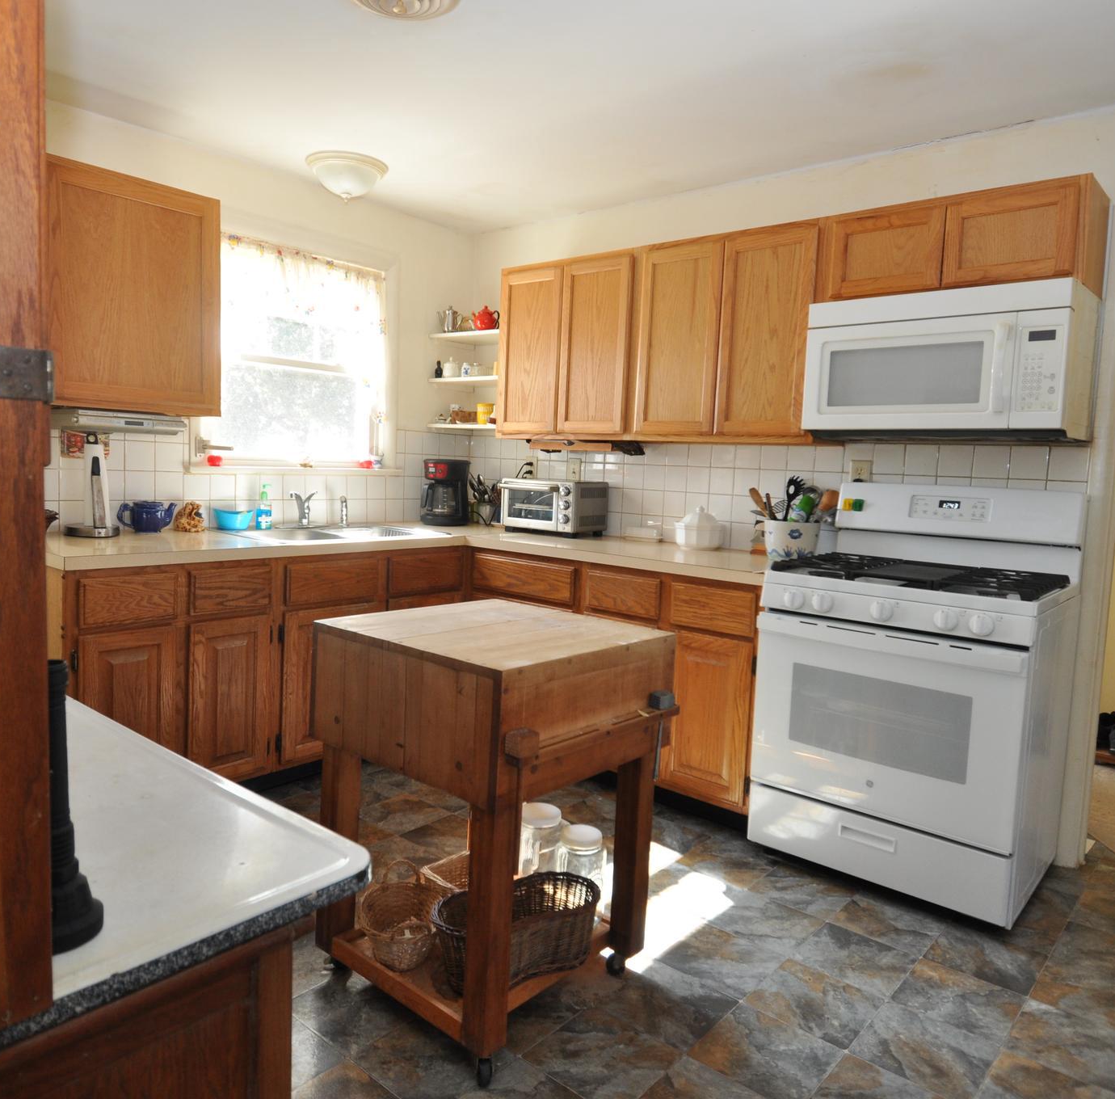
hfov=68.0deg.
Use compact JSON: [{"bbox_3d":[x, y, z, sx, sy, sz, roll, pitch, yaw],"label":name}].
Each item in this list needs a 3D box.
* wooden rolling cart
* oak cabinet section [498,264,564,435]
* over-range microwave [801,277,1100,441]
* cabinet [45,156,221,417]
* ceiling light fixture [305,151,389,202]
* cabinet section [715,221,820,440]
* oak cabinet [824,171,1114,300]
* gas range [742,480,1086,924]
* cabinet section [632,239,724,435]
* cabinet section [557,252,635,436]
[{"bbox_3d":[-0.144,0.607,1.947,0.655,0.850,0.555,7,8,41],"label":"wooden rolling cart"},{"bbox_3d":[-0.026,-0.877,3.768,0.377,0.730,0.320,7,8,40],"label":"oak cabinet section"},{"bbox_3d":[1.223,-0.572,2.624,0.753,0.420,0.395,7,8,41],"label":"over-range microwave"},{"bbox_3d":[-1.536,-0.870,2.890,0.330,0.767,0.600,7,8,41],"label":"cabinet"},{"bbox_3d":[-0.854,-1.488,3.374,0.330,0.151,0.330,2,6,0],"label":"ceiling light fixture"},{"bbox_3d":[0.832,-0.765,3.047,0.370,0.730,0.320,7,8,40],"label":"cabinet section"},{"bbox_3d":[1.255,-0.921,2.611,0.763,0.298,0.335,7,8,41],"label":"oak cabinet"},{"bbox_3d":[1.118,0.402,2.608,0.760,1.192,0.650,7,8,41],"label":"gas range"},{"bbox_3d":[0.556,-0.801,3.279,0.370,0.730,0.320,7,8,40],"label":"cabinet section"},{"bbox_3d":[0.259,-0.840,3.529,0.370,0.730,0.320,7,8,40],"label":"cabinet section"}]

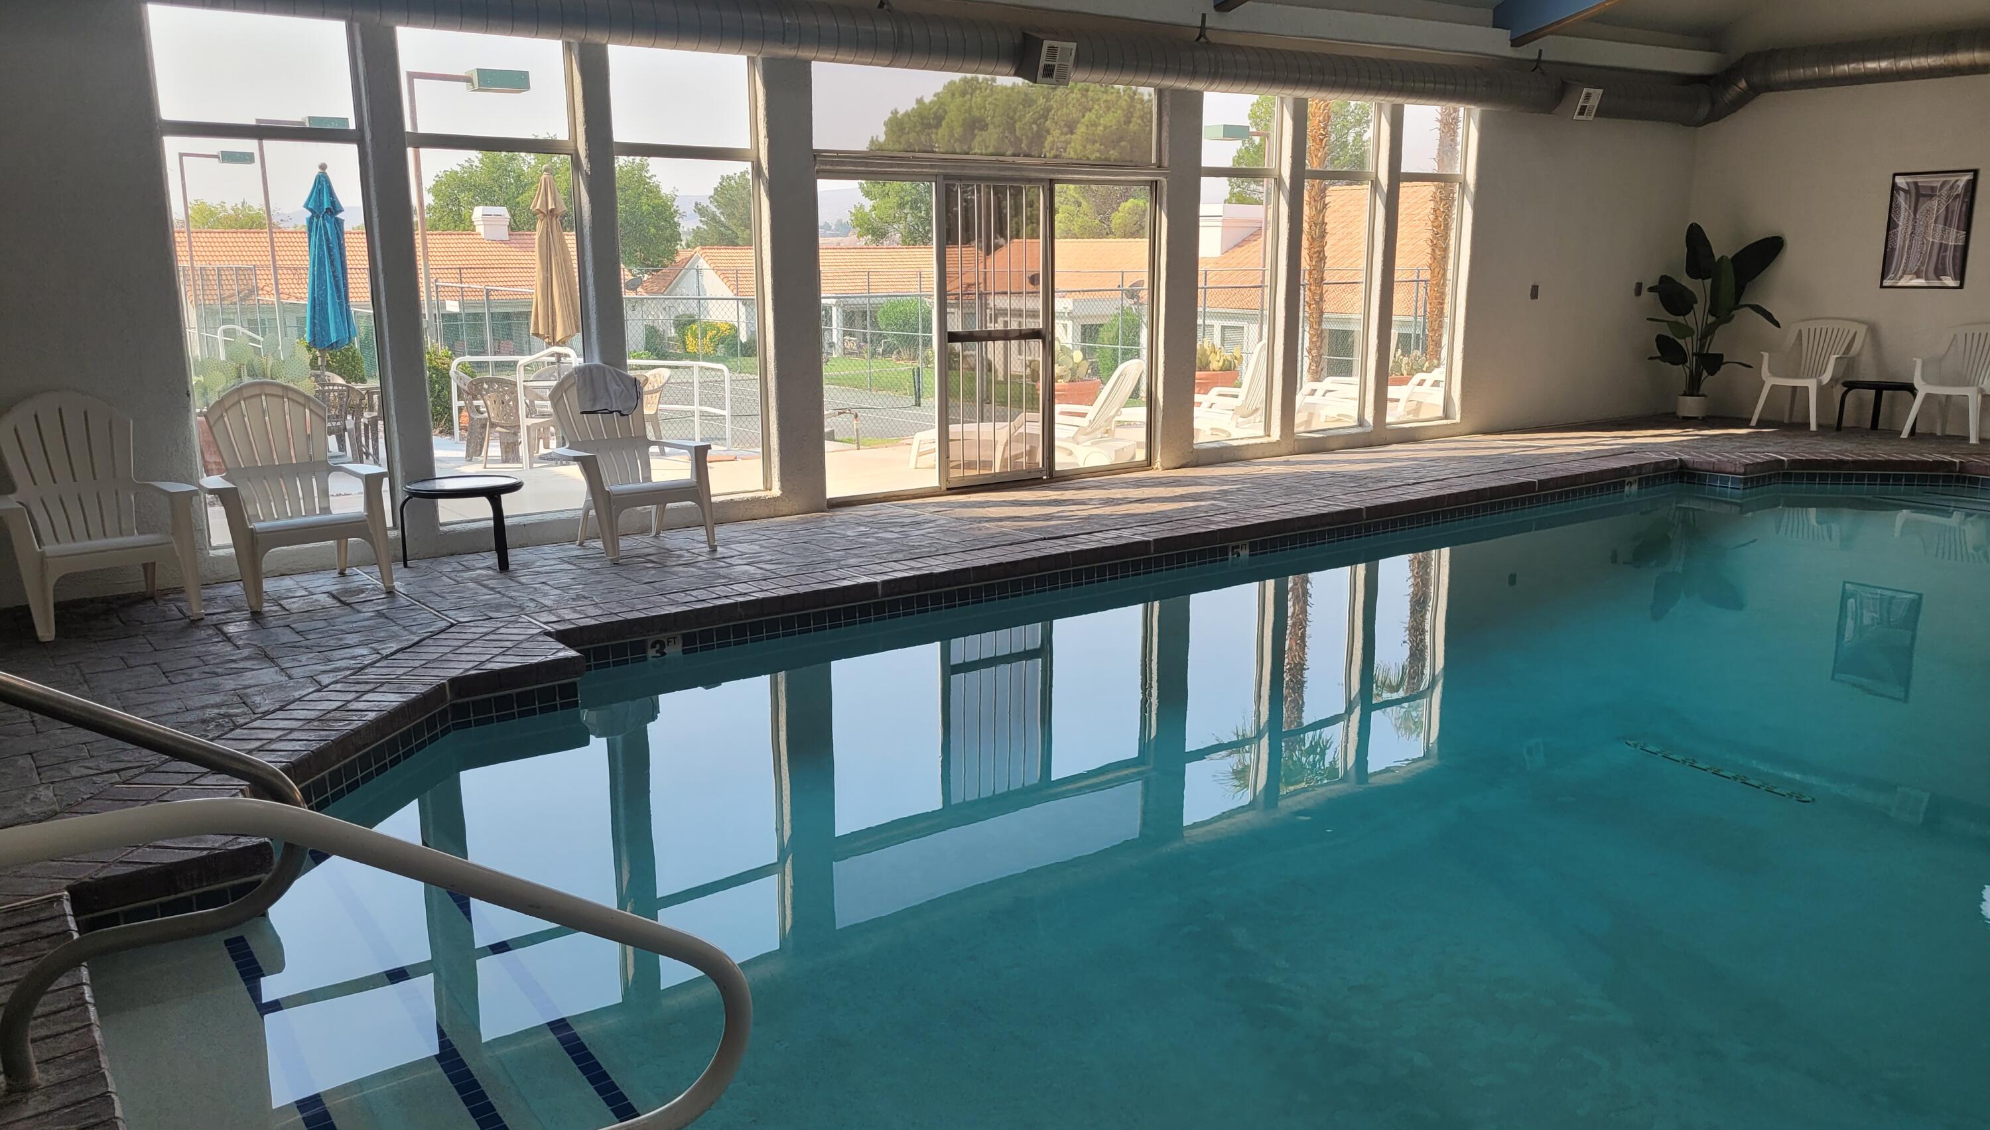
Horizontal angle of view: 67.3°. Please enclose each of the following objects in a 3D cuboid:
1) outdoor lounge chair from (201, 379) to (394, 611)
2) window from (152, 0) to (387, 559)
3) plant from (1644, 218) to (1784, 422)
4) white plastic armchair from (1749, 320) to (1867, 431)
[{"bbox_3d":[-3.194,-0.347,6.787,0.750,0.930,0.780,-10,15,-37],"label":"outdoor lounge chair"},{"bbox_3d":[-3.352,-1.306,7.038,0.874,2.447,0.122,-9,15,-35],"label":"window"},{"bbox_3d":[6.434,-2.181,13.447,0.699,1.733,0.942,-9,15,-35],"label":"plant"},{"bbox_3d":[7.003,-1.646,12.887,0.593,0.912,0.623,-9,15,-35],"label":"white plastic armchair"}]

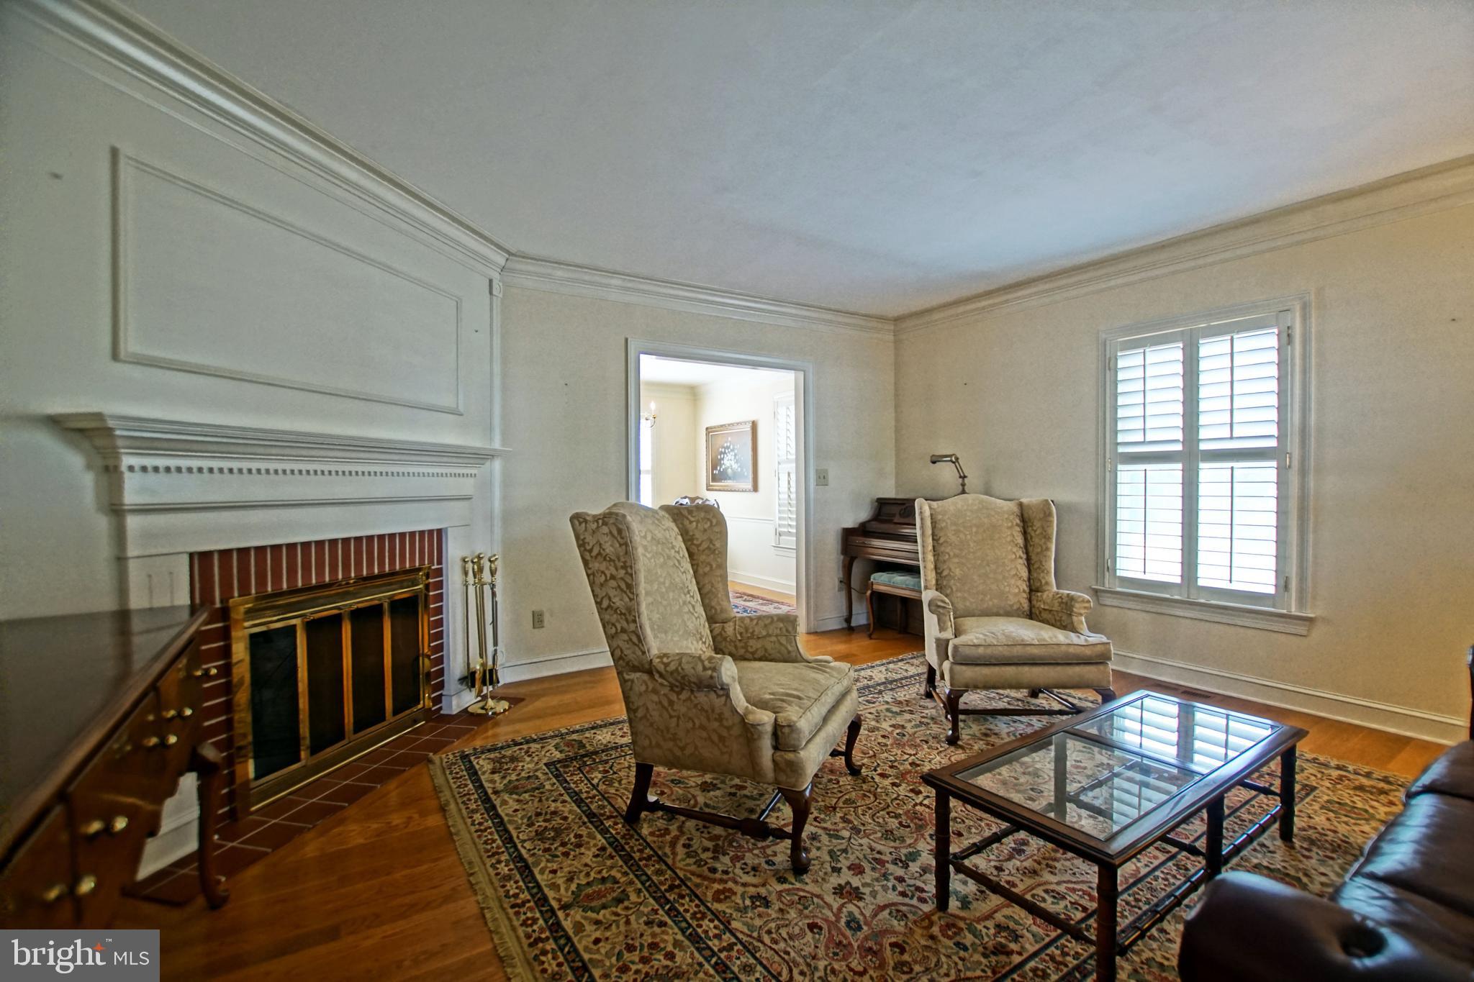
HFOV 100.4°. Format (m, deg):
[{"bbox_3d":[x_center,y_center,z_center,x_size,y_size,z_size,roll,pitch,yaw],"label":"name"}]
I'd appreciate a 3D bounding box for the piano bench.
[{"bbox_3d":[1.387,0.897,4.566,0.387,0.494,0.773,0,1,-35],"label":"piano bench"}]

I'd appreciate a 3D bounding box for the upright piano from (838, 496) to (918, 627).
[{"bbox_3d":[1.503,0.605,4.599,0.666,1.077,1.392,0,1,-35],"label":"upright piano"}]

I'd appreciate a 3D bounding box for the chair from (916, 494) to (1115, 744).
[{"bbox_3d":[1.352,0.595,3.214,0.785,1.125,0.892,0,1,1],"label":"chair"}]

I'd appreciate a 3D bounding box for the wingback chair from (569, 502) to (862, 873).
[{"bbox_3d":[-0.039,0.605,2.398,0.916,1.125,0.797,0,1,25],"label":"wingback chair"}]

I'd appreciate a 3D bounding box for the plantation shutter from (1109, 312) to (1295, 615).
[{"bbox_3d":[2.654,-0.164,3.620,0.059,1.597,0.908,0,1,-35],"label":"plantation shutter"}]

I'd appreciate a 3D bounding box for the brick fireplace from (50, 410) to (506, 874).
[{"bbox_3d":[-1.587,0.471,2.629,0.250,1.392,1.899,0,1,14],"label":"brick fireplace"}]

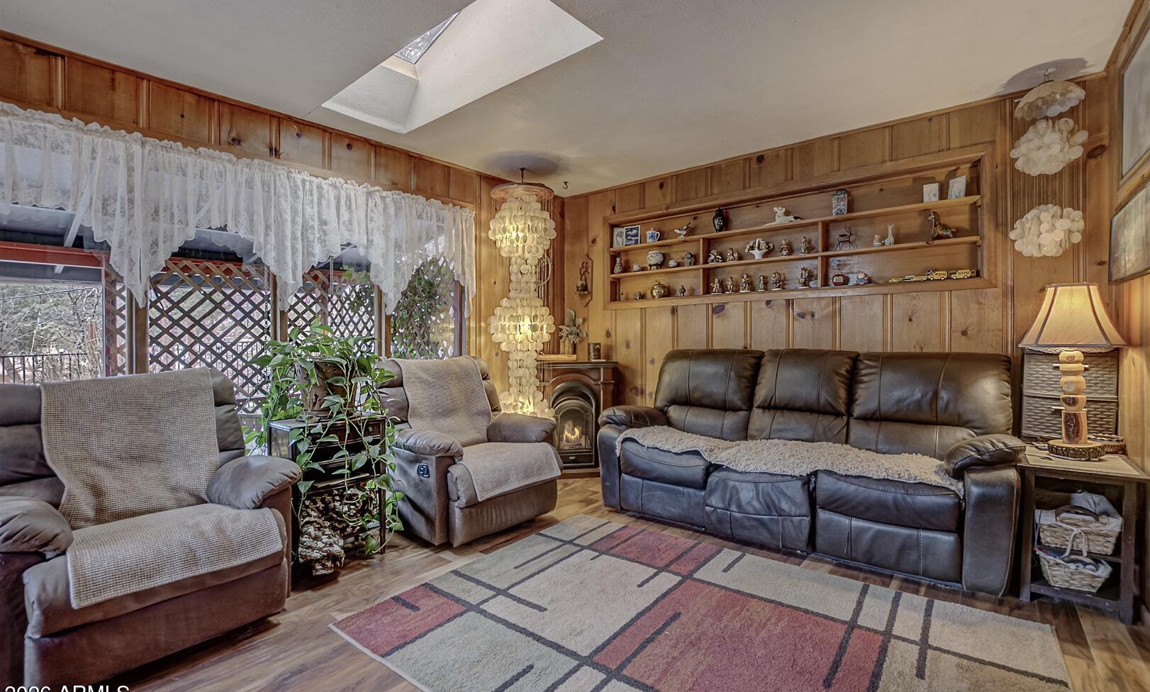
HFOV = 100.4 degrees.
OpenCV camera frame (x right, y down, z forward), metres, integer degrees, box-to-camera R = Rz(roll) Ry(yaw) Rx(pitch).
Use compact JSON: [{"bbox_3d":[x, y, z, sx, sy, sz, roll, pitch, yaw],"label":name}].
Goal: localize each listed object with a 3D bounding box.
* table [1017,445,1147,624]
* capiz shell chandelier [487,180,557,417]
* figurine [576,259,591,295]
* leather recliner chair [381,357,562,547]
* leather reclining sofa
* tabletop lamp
[{"bbox_3d":[2.167,0.777,2.083,0.380,0.564,0.584,0,-1,40],"label":"table"},{"bbox_3d":[-0.414,-0.322,3.784,0.530,1.974,0.530,0,-1,0],"label":"capiz shell chandelier"},{"bbox_3d":[0.068,-0.615,4.258,0.130,0.330,0.100,0,-1,35],"label":"figurine"},{"bbox_3d":[-0.708,0.566,3.130,0.950,1.000,0.970,0,-1,40],"label":"leather recliner chair"},{"bbox_3d":[1.263,0.553,2.929,2.111,1.030,0.940,0,-1,36],"label":"leather reclining sofa"},{"bbox_3d":[2.252,0.108,2.158,0.340,0.776,0.340,0,-1,39],"label":"tabletop lamp"}]

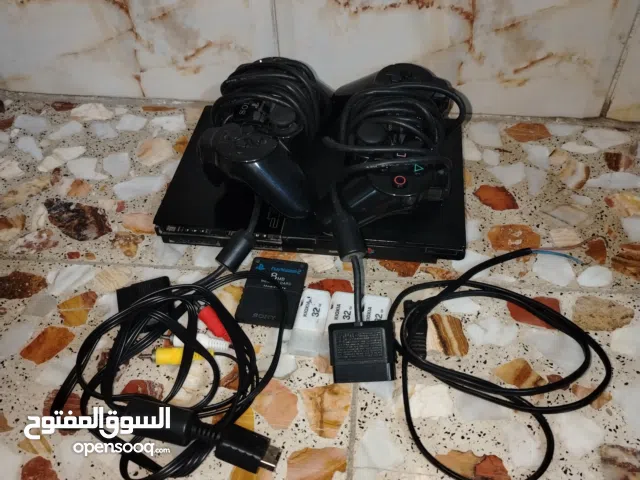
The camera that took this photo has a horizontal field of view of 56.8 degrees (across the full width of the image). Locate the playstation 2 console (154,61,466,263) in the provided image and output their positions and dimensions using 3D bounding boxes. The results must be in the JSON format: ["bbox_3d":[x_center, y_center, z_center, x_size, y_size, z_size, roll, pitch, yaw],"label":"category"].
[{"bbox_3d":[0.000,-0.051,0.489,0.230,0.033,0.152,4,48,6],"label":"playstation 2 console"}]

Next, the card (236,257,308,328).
[{"bbox_3d":[-0.033,0.039,0.425,0.043,0.008,0.057,6,48,8],"label":"card"}]

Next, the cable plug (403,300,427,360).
[{"bbox_3d":[0.064,0.062,0.399,0.015,0.011,0.047,-1,48,2],"label":"cable plug"}]

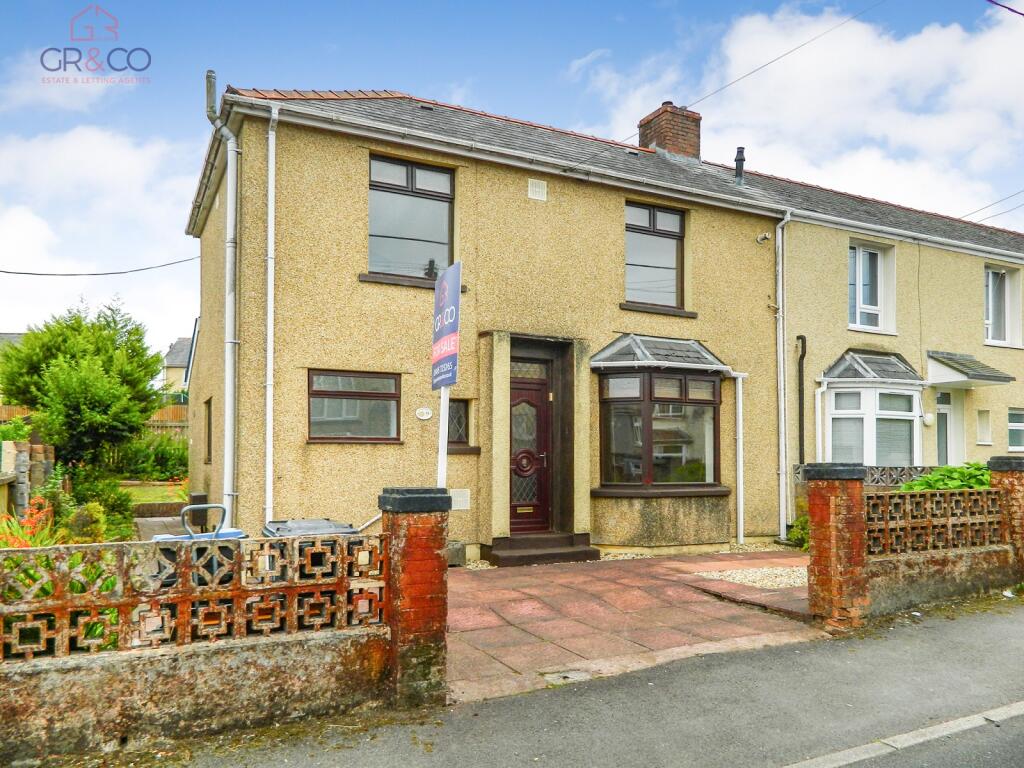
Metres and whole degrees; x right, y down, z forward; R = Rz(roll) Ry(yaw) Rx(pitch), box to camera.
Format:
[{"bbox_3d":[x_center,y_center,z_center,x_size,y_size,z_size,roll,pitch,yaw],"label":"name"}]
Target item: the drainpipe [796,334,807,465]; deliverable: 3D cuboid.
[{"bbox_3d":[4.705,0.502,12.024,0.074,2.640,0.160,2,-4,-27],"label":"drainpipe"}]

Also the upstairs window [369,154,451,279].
[{"bbox_3d":[-1.294,-2.092,9.478,1.184,1.528,0.111,2,-4,-27],"label":"upstairs window"}]

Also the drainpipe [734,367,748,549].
[{"bbox_3d":[3.558,1.145,11.505,0.091,2.662,0.091,3,-4,-27],"label":"drainpipe"}]

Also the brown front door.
[{"bbox_3d":[0.180,0.856,10.213,0.870,2.409,0.101,2,-4,-27],"label":"brown front door"}]

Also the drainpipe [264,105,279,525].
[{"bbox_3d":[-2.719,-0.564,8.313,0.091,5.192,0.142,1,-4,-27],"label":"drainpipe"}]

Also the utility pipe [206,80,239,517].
[{"bbox_3d":[-3.257,-0.787,8.234,0.340,5.490,0.120,2,-4,-27],"label":"utility pipe"}]

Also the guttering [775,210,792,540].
[{"bbox_3d":[4.327,-0.165,11.831,0.084,5.250,0.220,2,-4,-27],"label":"guttering"}]

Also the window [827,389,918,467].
[{"bbox_3d":[6.379,0.836,12.785,2.125,1.478,0.486,2,-4,-27],"label":"window"}]

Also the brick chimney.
[{"bbox_3d":[3.225,-5.048,15.136,0.935,1.174,0.840,2,-4,-27],"label":"brick chimney"}]

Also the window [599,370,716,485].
[{"bbox_3d":[2.277,0.653,10.552,2.130,1.555,0.520,2,-4,-27],"label":"window"}]

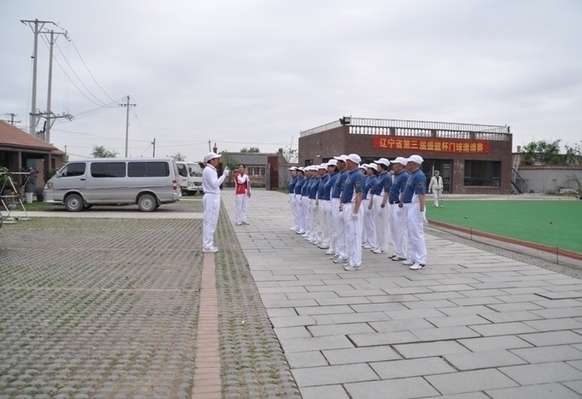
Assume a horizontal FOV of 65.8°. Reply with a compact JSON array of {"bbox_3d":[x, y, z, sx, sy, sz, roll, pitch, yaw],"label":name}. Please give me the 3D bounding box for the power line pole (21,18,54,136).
[{"bbox_3d":[-15.348,-5.529,26.891,2.050,10.300,0.400,0,3,-8],"label":"power line pole"}]

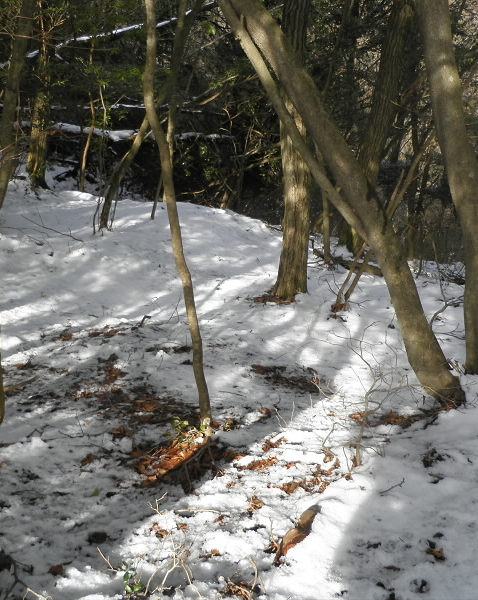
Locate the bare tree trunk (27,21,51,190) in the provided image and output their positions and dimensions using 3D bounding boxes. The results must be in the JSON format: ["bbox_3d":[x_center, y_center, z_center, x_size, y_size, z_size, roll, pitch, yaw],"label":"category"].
[{"bbox_3d":[-2.792,-2.686,8.731,0.270,2.233,0.270,1,15,-18],"label":"bare tree trunk"}]

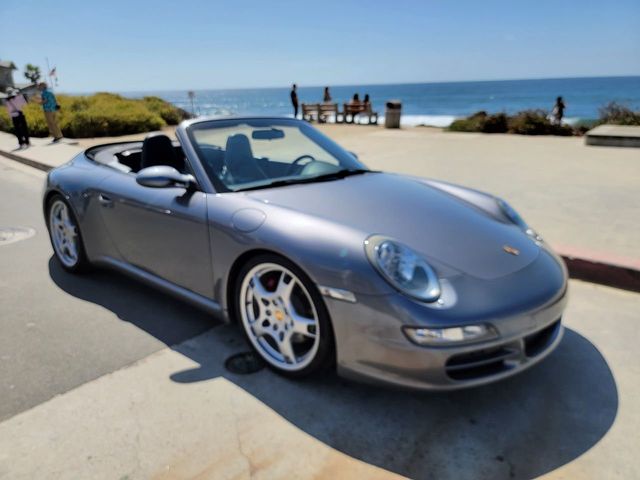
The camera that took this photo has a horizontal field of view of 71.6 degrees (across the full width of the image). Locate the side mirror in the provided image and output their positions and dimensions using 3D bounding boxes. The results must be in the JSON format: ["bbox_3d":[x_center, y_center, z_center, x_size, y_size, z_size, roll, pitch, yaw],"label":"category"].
[{"bbox_3d":[-0.850,-0.347,2.440,0.250,0.125,0.140,-14,21,-40],"label":"side mirror"}]

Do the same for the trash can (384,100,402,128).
[{"bbox_3d":[2.735,-4.687,16.533,0.610,0.954,0.610,1,19,9],"label":"trash can"}]

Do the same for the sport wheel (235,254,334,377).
[{"bbox_3d":[-0.135,0.340,2.142,0.645,0.640,0.225,13,20,38],"label":"sport wheel"}]

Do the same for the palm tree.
[{"bbox_3d":[-51.731,-28.372,81.107,2.700,6.604,2.700,-13,22,-29],"label":"palm tree"}]

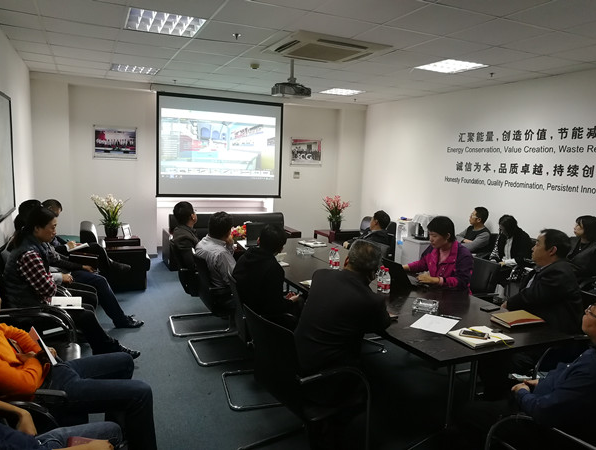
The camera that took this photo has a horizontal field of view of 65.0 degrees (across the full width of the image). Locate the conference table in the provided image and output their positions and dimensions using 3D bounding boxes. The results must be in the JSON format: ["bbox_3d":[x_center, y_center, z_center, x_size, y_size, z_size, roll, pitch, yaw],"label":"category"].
[{"bbox_3d":[0.391,0.755,3.712,1.000,0.755,3.150,-1,9,-25],"label":"conference table"}]

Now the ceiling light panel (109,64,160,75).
[{"bbox_3d":[-2.082,-1.994,5.951,0.600,0.060,0.600,-1,9,-25],"label":"ceiling light panel"}]

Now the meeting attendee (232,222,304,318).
[{"bbox_3d":[-0.123,0.593,3.502,0.750,1.210,0.550,-1,8,-19],"label":"meeting attendee"}]

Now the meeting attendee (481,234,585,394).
[{"bbox_3d":[1.544,0.667,3.221,0.820,1.270,0.580,3,8,5],"label":"meeting attendee"}]

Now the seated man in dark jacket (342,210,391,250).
[{"bbox_3d":[0.708,0.404,5.196,0.900,1.180,0.580,2,8,0],"label":"seated man in dark jacket"}]

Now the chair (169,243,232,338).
[{"bbox_3d":[-0.988,0.560,4.657,0.600,0.890,0.570,-1,9,-24],"label":"chair"}]

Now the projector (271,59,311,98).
[{"bbox_3d":[-0.069,-1.568,5.014,0.340,0.385,0.290,-1,9,-25],"label":"projector"}]

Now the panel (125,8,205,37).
[{"bbox_3d":[-1.085,-1.653,3.810,0.600,0.070,0.600,-1,9,-24],"label":"panel"}]

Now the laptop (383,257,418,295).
[{"bbox_3d":[0.808,0.338,3.370,0.310,0.200,0.320,0,8,-15],"label":"laptop"}]

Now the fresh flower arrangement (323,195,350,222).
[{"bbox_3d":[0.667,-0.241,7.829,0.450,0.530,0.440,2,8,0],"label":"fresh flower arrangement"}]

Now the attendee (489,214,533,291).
[{"bbox_3d":[2.329,0.451,5.256,0.730,1.090,0.480,-1,9,-25],"label":"attendee"}]

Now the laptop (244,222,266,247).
[{"bbox_3d":[-0.440,0.094,5.145,0.340,0.220,0.270,-1,9,-24],"label":"laptop"}]

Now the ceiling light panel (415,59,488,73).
[{"bbox_3d":[1.640,-1.717,5.028,0.600,0.070,0.600,-1,9,-24],"label":"ceiling light panel"}]

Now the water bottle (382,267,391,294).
[{"bbox_3d":[0.651,0.396,3.388,0.062,0.196,0.062,-1,9,-24],"label":"water bottle"}]

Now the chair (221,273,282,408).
[{"bbox_3d":[-0.247,0.724,3.302,0.570,0.880,0.550,-1,9,-25],"label":"chair"}]

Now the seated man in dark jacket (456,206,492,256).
[{"bbox_3d":[2.026,0.332,5.842,0.800,1.140,0.500,-1,8,-22],"label":"seated man in dark jacket"}]

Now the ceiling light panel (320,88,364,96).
[{"bbox_3d":[0.647,-2.057,7.196,0.600,0.060,0.600,-1,9,-25],"label":"ceiling light panel"}]

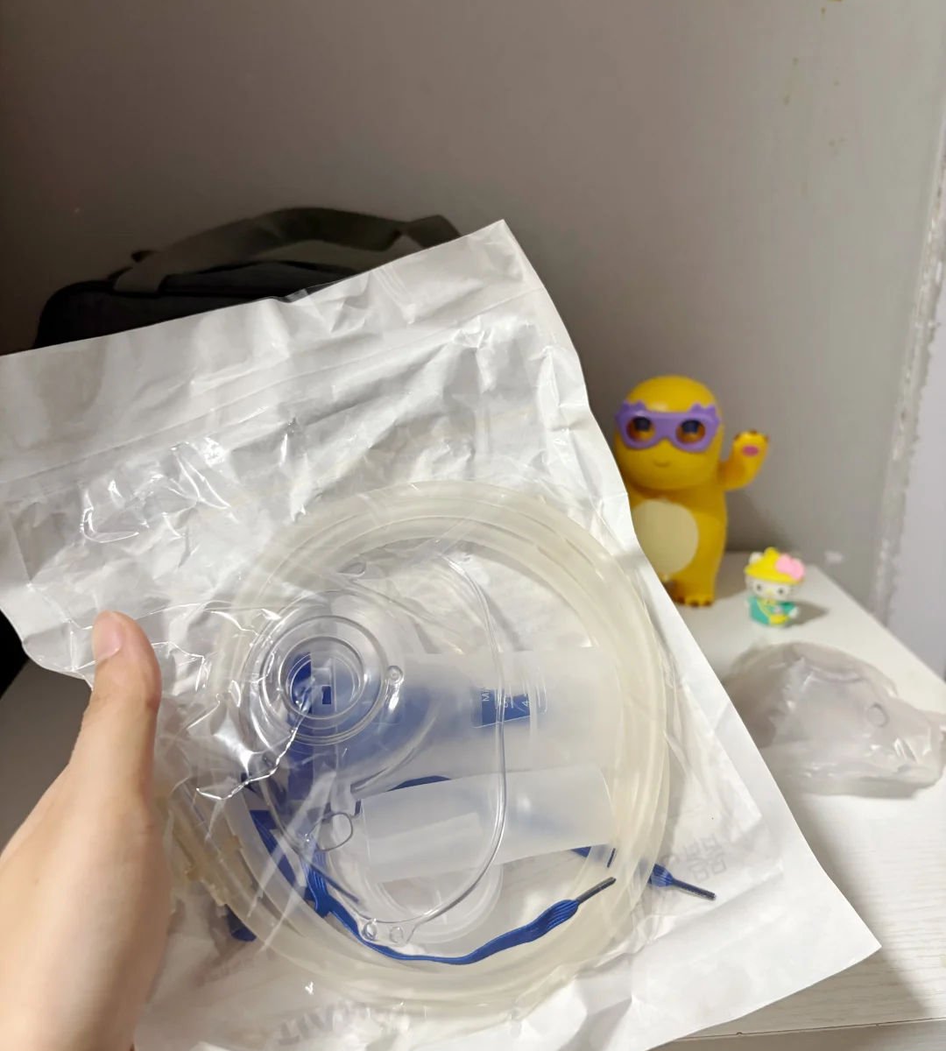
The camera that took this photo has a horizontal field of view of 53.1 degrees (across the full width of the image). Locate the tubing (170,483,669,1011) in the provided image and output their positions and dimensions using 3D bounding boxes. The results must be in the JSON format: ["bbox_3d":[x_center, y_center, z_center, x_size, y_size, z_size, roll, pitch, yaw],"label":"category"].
[{"bbox_3d":[-0.014,0.061,0.268,0.138,0.146,0.050,-10,4,-11],"label":"tubing"}]

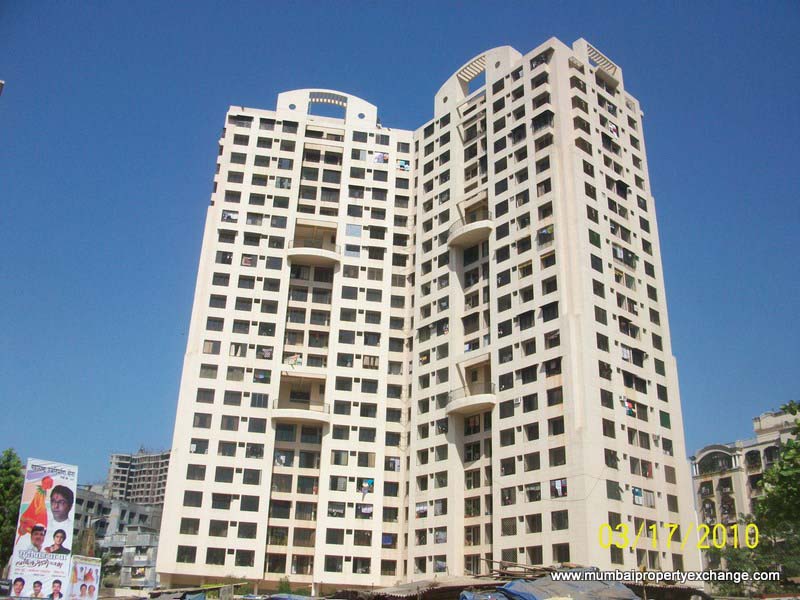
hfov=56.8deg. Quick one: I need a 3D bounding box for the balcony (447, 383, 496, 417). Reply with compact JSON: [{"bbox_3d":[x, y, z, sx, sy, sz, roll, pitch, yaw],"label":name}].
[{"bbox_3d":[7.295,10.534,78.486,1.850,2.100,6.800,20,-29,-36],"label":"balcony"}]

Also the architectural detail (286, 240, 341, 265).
[{"bbox_3d":[-10.707,-6.267,93.301,6.750,1.950,1.500,6,-23,-9],"label":"architectural detail"}]

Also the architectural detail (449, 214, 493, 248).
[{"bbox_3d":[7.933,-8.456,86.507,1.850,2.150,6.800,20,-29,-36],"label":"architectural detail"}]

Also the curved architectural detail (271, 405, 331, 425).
[{"bbox_3d":[-11.361,13.184,85.085,6.750,1.200,1.500,6,-23,-9],"label":"curved architectural detail"}]

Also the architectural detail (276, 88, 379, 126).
[{"bbox_3d":[-10.117,-26.669,103.579,13.800,5.050,2.150,6,-23,-9],"label":"architectural detail"}]

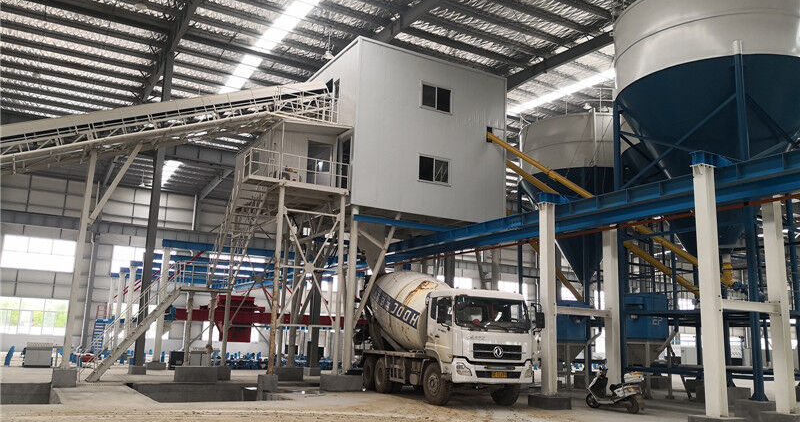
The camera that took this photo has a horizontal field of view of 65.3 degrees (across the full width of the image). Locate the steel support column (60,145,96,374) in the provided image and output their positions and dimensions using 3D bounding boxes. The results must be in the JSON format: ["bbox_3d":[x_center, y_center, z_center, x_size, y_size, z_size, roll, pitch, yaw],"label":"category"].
[{"bbox_3d":[-10.081,1.442,19.782,0.220,6.943,0.220,9,-14,-30],"label":"steel support column"}]

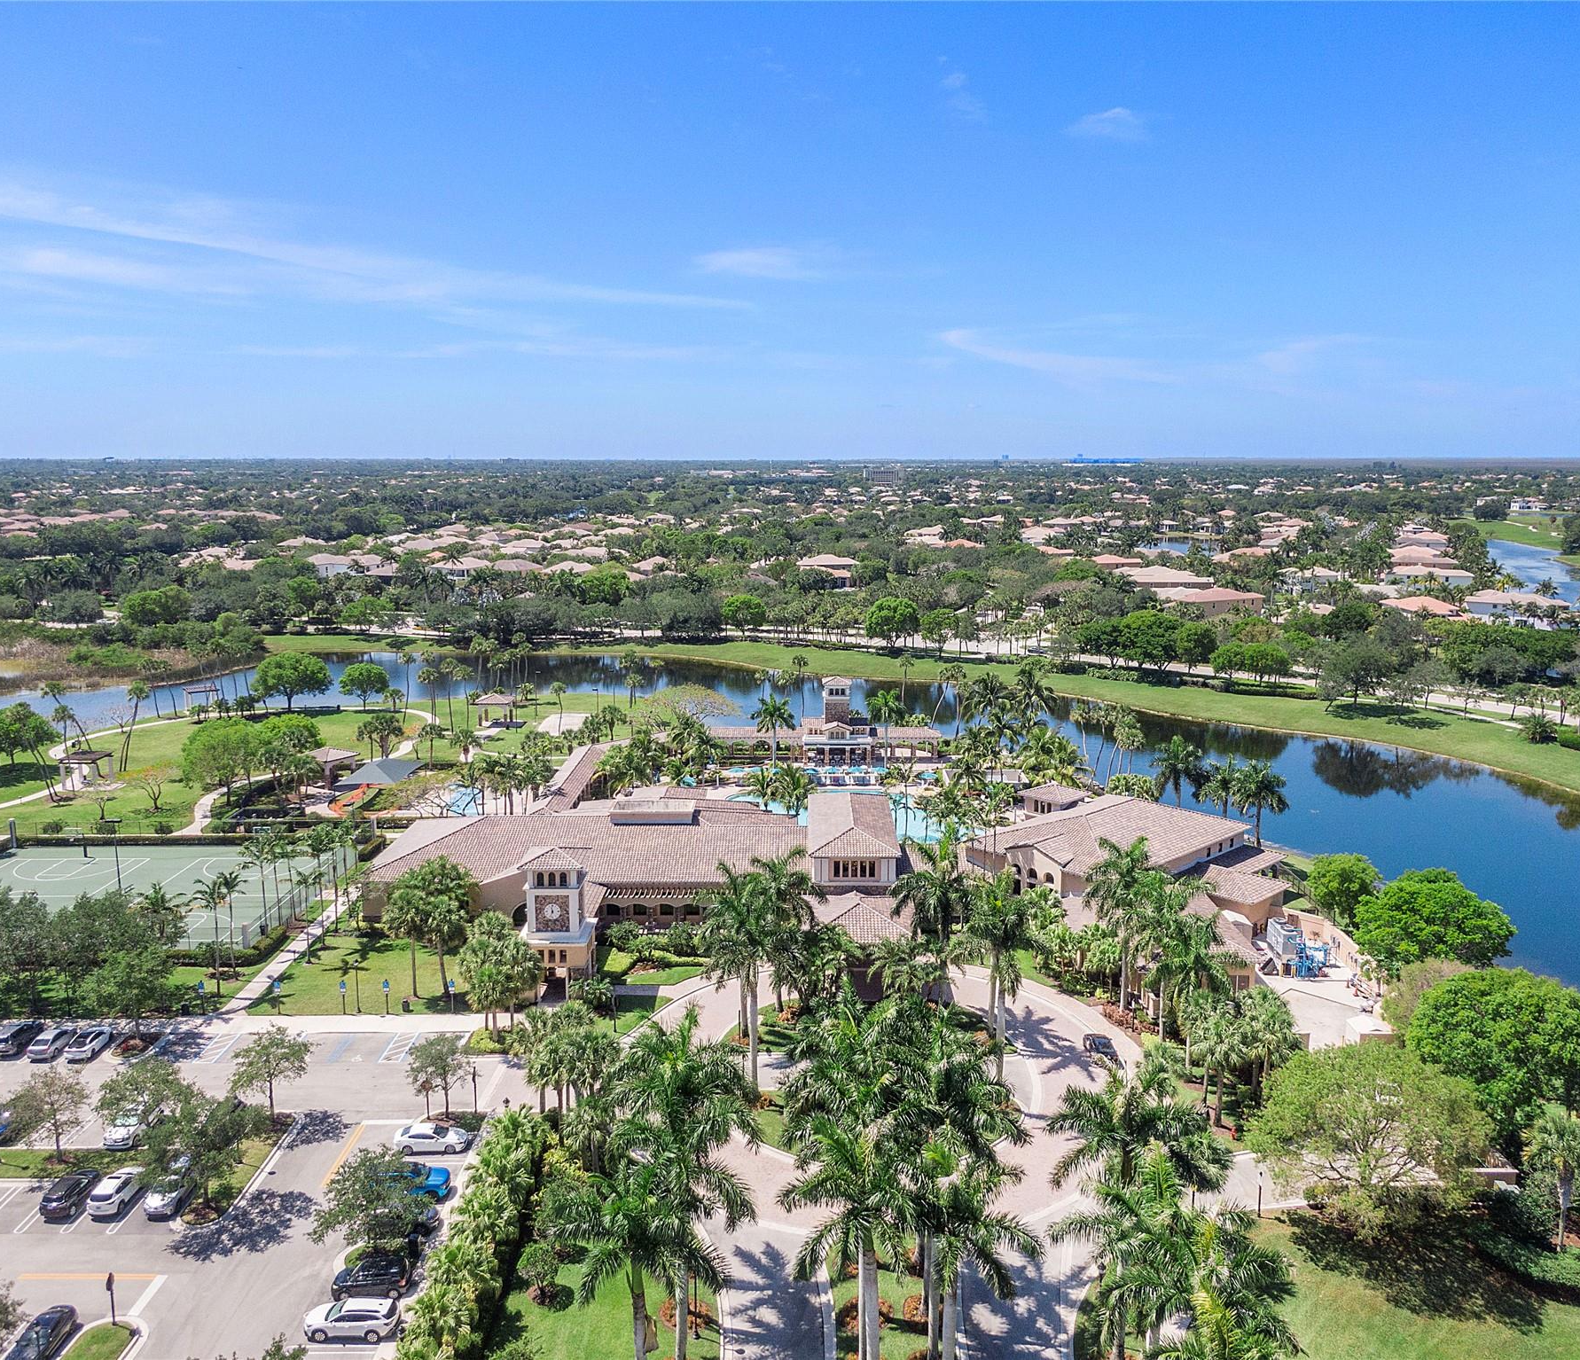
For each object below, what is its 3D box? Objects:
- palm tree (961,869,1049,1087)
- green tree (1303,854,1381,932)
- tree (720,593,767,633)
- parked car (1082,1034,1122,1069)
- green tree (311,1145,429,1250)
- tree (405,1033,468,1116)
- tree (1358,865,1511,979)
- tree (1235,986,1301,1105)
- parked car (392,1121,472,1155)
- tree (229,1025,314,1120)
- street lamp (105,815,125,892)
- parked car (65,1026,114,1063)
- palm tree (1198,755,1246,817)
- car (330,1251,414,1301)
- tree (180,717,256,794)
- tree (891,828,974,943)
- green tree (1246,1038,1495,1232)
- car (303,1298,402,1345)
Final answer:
[{"bbox_3d":[15.159,21.980,88.803,6.500,16.500,6.500,0,10,0],"label":"palm tree"},{"bbox_3d":[52.691,20.344,120.249,7.310,7.660,7.310,0,10,0],"label":"green tree"},{"bbox_3d":[-11.724,-16.211,315.488,11.720,10.980,11.720,0,10,0],"label":"tree"},{"bbox_3d":[23.700,28.340,95.916,1.850,1.520,4.700,-1,10,-5],"label":"parked car"},{"bbox_3d":[-24.469,30.025,72.762,6.700,6.300,6.600,0,10,0],"label":"green tree"},{"bbox_3d":[-24.157,27.143,86.519,4.230,6.140,4.230,0,10,0],"label":"tree"},{"bbox_3d":[55.700,21.539,109.188,13.600,10.200,12.800,0,10,0],"label":"tree"},{"bbox_3d":[34.025,25.915,89.552,4.600,8.540,4.600,0,10,0],"label":"tree"},{"bbox_3d":[-23.900,30.479,84.017,4.700,1.450,1.840,0,10,-2],"label":"parked car"},{"bbox_3d":[-35.847,27.203,86.857,5.800,6.900,5.800,0,10,0],"label":"tree"},{"bbox_3d":[-70.250,18.535,130.911,1.950,8.460,0.550,0,10,0],"label":"street lamp"},{"bbox_3d":[-54.300,28.022,97.800,1.850,1.440,4.700,0,10,-2],"label":"parked car"},{"bbox_3d":[51.900,14.190,150.336,5.800,10.200,5.800,0,10,0],"label":"palm tree"},{"bbox_3d":[-22.850,32.569,68.899,4.450,1.650,1.830,0,10,-2],"label":"car"},{"bbox_3d":[-75.701,10.593,166.604,10.000,11.480,10.000,0,10,0],"label":"tree"},{"bbox_3d":[11.345,19.542,101.175,6.690,15.950,6.690,0,10,0],"label":"tree"},{"bbox_3d":[34.699,27.498,74.970,14.500,10.500,13.800,0,10,0],"label":"green tree"},{"bbox_3d":[-23.130,33.517,66.377,4.720,1.670,1.880,0,10,1],"label":"car"}]

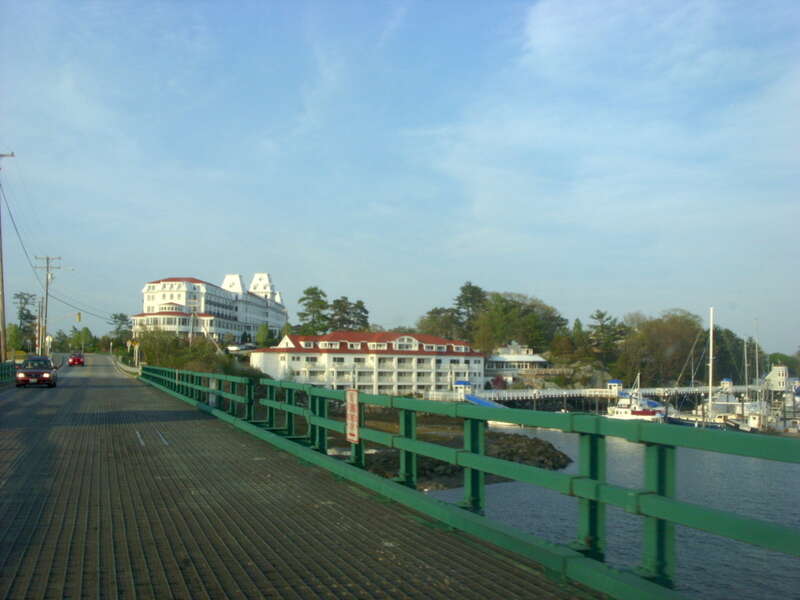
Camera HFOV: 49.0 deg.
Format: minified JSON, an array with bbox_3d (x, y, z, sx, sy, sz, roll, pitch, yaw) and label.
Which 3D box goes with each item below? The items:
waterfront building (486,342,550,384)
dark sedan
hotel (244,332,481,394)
[{"bbox_3d":[26.028,14.590,205.000,14.000,10.000,13.000,3,-5,-28],"label":"waterfront building"},{"bbox_3d":[-18.524,3.710,45.000,1.750,1.430,4.550,2,-5,-19],"label":"dark sedan"},{"bbox_3d":[-6.672,13.666,189.000,46.000,13.600,21.000,3,-5,-29],"label":"hotel"}]

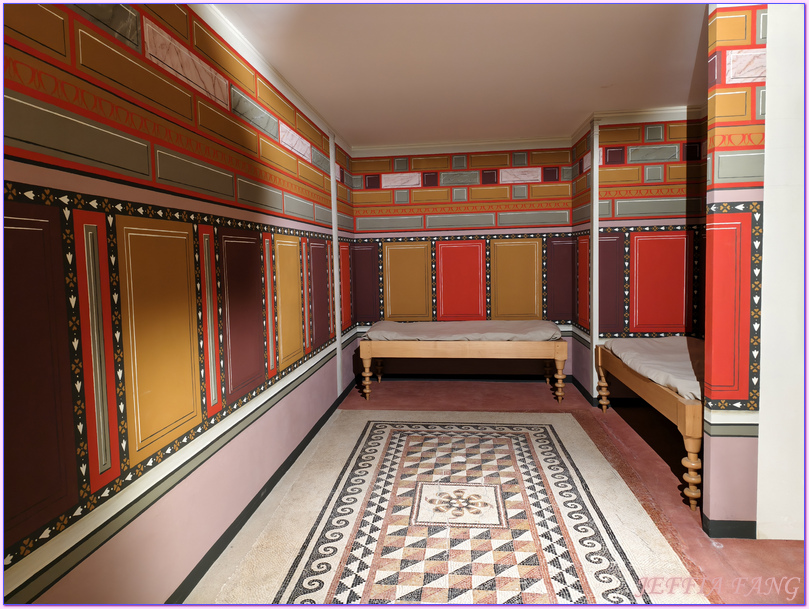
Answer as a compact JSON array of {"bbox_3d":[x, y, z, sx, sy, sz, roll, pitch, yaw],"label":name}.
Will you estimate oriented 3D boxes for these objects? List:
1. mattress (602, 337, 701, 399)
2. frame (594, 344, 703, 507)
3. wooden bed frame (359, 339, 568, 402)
[{"bbox_3d":[2.078,0.424,3.841,0.826,0.128,1.948,-1,4,7],"label":"mattress"},{"bbox_3d":[2.086,0.757,3.872,0.892,0.609,2.040,-1,4,7],"label":"frame"},{"bbox_3d":[0.622,0.642,5.795,2.040,0.609,0.892,-1,4,7],"label":"wooden bed frame"}]

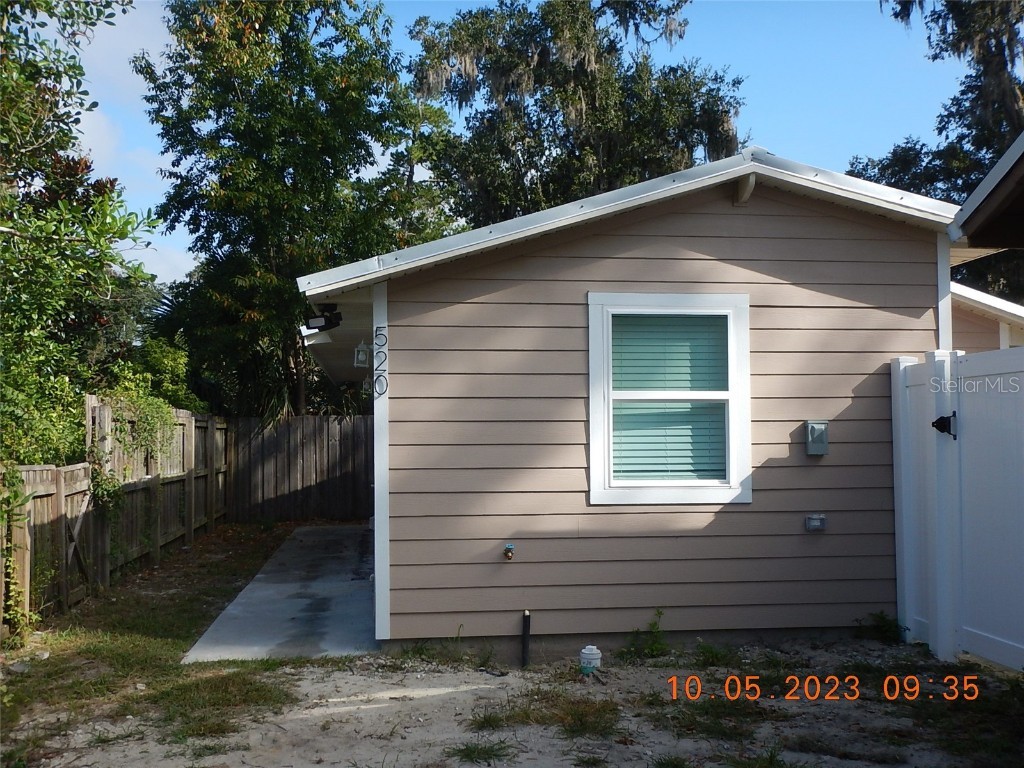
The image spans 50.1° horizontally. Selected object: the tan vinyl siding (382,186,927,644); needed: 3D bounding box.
[{"bbox_3d":[1.093,0.150,7.451,3.850,3.060,0.120,0,-3,-7],"label":"tan vinyl siding"}]

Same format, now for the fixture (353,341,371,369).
[{"bbox_3d":[-1.280,-0.258,9.400,0.170,0.265,0.135,0,-3,-7],"label":"fixture"}]

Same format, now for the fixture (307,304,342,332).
[{"bbox_3d":[-1.302,-0.455,7.600,0.210,0.185,0.160,-1,-3,17],"label":"fixture"}]

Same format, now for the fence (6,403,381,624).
[{"bbox_3d":[-3.010,1.187,13.486,2.750,1.860,10.400,0,-3,-7],"label":"fence"}]

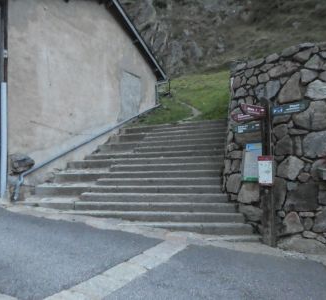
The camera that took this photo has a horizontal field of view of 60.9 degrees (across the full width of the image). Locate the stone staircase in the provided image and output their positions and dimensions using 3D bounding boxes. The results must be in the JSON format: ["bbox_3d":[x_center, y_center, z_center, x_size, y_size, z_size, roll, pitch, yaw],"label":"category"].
[{"bbox_3d":[-0.437,0.338,7.629,5.430,2.620,4.280,-1,-1,15],"label":"stone staircase"}]

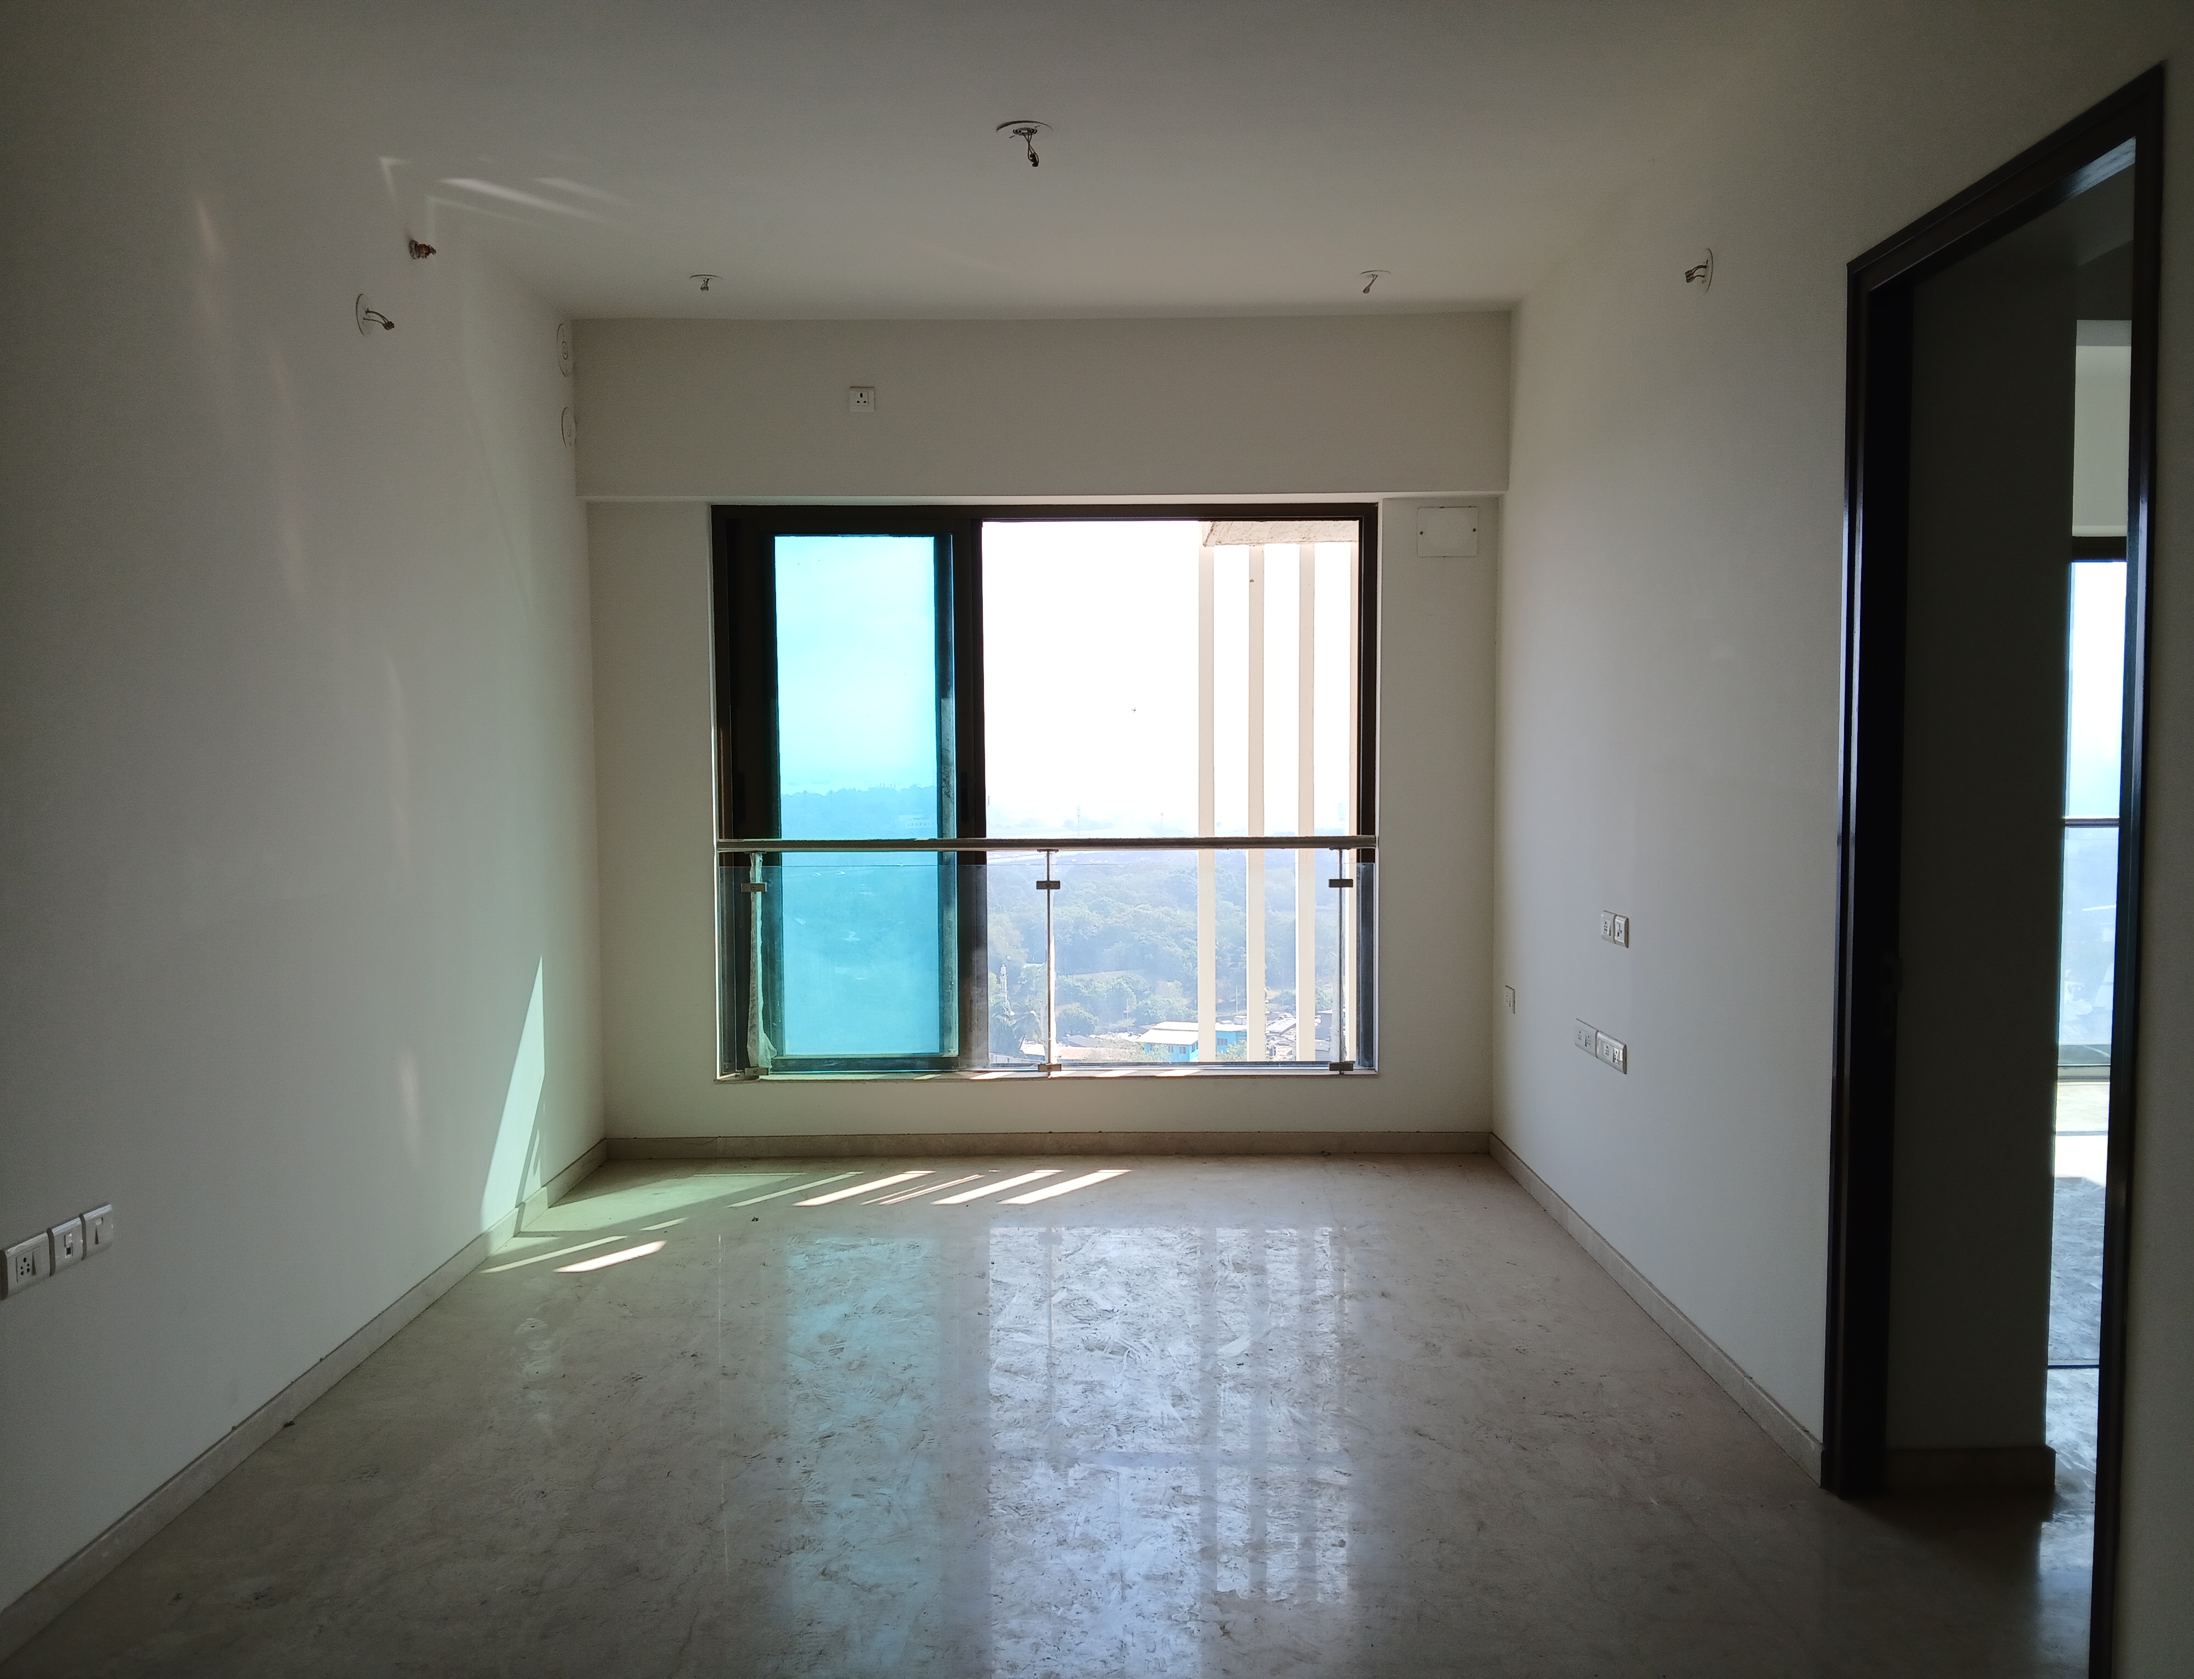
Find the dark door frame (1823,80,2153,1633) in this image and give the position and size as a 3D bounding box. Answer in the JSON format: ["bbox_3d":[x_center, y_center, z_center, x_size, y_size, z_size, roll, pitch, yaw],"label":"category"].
[{"bbox_3d":[1.534,0.131,2.898,0.109,2.482,0.993,0,3,0],"label":"dark door frame"}]

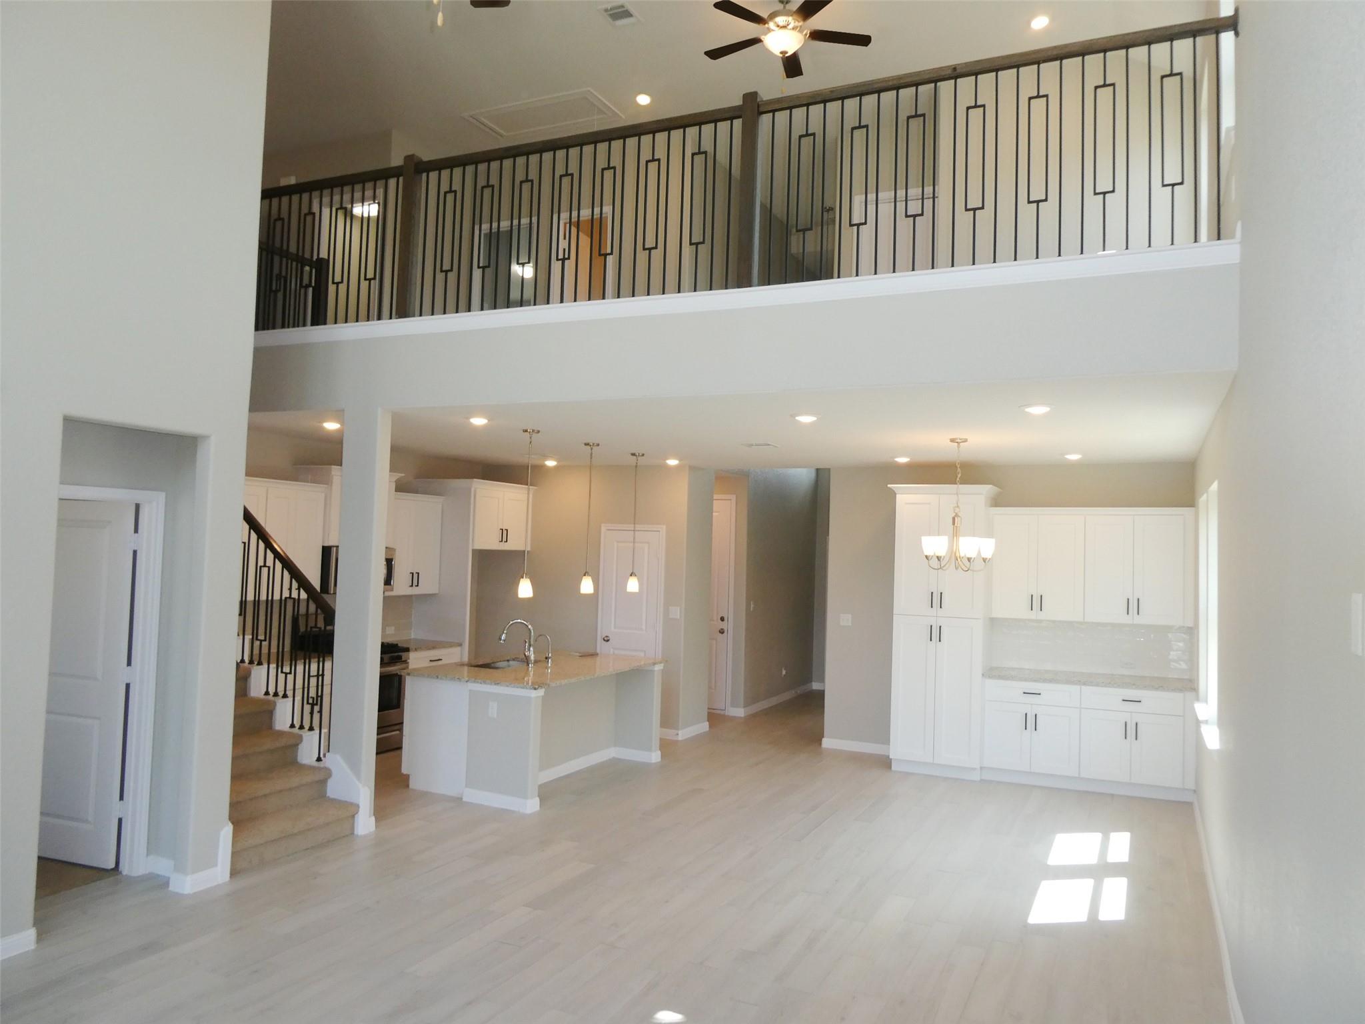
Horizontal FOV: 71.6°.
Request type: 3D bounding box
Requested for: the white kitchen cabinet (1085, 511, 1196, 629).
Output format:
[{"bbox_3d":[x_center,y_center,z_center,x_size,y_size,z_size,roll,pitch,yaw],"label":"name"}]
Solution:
[{"bbox_3d":[3.908,0.477,8.142,0.827,0.953,0.330,1,-2,22],"label":"white kitchen cabinet"}]

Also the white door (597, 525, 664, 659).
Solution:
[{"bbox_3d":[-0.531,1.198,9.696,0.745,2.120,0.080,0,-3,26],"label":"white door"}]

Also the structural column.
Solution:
[{"bbox_3d":[-2.136,0.705,6.253,0.296,2.735,0.125,0,-3,26],"label":"structural column"}]

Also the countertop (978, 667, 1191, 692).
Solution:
[{"bbox_3d":[3.388,1.404,7.943,1.600,0.038,0.635,0,-3,26],"label":"countertop"}]

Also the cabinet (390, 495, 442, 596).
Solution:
[{"bbox_3d":[-2.734,0.318,9.312,0.338,0.965,0.733,1,-2,26],"label":"cabinet"}]

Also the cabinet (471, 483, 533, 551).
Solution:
[{"bbox_3d":[-2.156,0.061,9.944,0.680,0.660,0.990,0,-3,26],"label":"cabinet"}]

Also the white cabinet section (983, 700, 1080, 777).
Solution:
[{"bbox_3d":[3.094,1.938,8.325,0.788,0.575,0.567,0,-3,26],"label":"white cabinet section"}]

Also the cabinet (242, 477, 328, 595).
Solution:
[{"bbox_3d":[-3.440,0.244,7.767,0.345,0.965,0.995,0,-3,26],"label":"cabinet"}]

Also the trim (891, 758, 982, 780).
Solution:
[{"bbox_3d":[2.198,2.234,8.220,0.750,0.108,0.050,1,-2,22],"label":"trim"}]

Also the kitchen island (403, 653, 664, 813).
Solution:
[{"bbox_3d":[-1.156,1.723,7.855,1.264,0.895,2.036,1,-2,26],"label":"kitchen island"}]

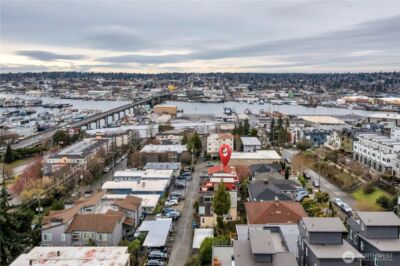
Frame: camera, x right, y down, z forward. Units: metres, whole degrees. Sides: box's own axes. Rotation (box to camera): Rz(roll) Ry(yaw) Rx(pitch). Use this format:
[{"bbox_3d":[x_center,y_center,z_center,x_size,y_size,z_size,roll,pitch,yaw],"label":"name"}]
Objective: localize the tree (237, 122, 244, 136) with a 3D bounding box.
[{"bbox_3d":[33.977,-1.880,259.423,5.600,13.500,5.600,1,10,3],"label":"tree"}]

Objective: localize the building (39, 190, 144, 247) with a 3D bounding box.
[{"bbox_3d":[-27.510,23.940,85.780,20.200,8.200,24.500,0,10,2],"label":"building"}]

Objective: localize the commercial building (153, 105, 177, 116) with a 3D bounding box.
[{"bbox_3d":[-60.712,-39.479,545.645,38.000,15.500,34.000,1,10,3],"label":"commercial building"}]

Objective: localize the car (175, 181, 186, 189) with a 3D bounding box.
[{"bbox_3d":[-8.296,21.861,130.924,4.600,1.550,1.850,1,10,3],"label":"car"}]

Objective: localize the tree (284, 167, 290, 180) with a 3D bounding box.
[{"bbox_3d":[38.369,17.753,136.046,2.300,6.000,2.300,1,10,3],"label":"tree"}]

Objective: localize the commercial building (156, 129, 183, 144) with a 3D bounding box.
[{"bbox_3d":[-19.340,4.190,217.150,20.800,9.800,18.500,0,10,2],"label":"commercial building"}]

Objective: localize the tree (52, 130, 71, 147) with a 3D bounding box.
[{"bbox_3d":[-104.951,3.133,235.515,11.000,11.000,11.000,0,11,0],"label":"tree"}]

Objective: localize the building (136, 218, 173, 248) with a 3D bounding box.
[{"bbox_3d":[-12.060,27.120,82.390,8.200,2.900,16.400,0,10,2],"label":"building"}]

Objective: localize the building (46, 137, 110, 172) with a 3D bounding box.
[{"bbox_3d":[-69.500,12.336,185.860,20.500,9.600,46.000,0,11,2],"label":"building"}]

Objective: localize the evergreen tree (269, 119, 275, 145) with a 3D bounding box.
[{"bbox_3d":[49.484,-0.498,214.501,3.800,18.500,3.800,0,11,0],"label":"evergreen tree"}]

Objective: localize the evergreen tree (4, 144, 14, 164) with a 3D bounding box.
[{"bbox_3d":[-110.075,12.272,179.061,5.000,11.400,5.000,1,10,3],"label":"evergreen tree"}]

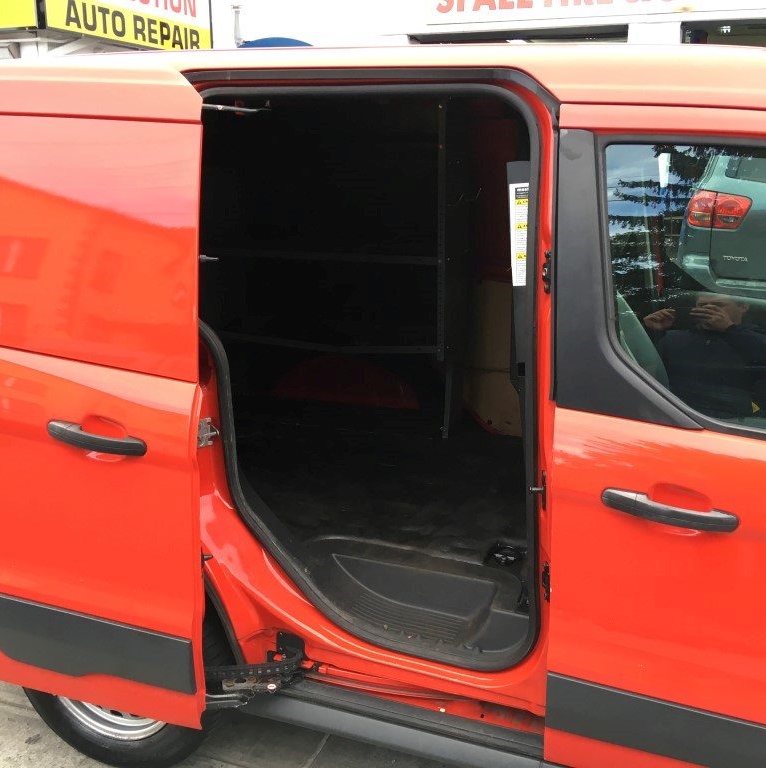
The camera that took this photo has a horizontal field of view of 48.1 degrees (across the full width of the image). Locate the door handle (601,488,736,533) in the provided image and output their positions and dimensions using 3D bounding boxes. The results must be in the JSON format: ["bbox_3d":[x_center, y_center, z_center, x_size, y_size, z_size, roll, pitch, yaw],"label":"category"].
[{"bbox_3d":[0.522,0.230,1.567,0.238,0.036,0.047,8,18,17],"label":"door handle"}]

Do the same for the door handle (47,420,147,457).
[{"bbox_3d":[-0.600,0.113,1.774,0.238,0.036,0.047,8,18,17],"label":"door handle"}]

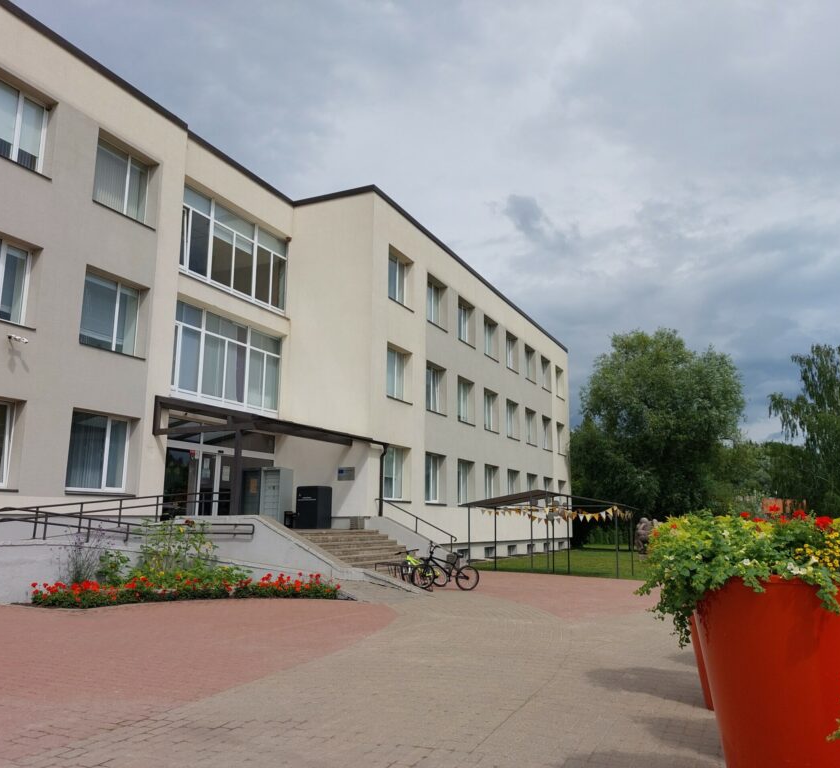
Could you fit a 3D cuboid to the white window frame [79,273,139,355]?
[{"bbox_3d":[-7.375,-1.632,16.651,0.200,1.720,1.870,-5,-12,25],"label":"white window frame"}]

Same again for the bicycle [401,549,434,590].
[{"bbox_3d":[0.079,4.066,15.649,1.380,0.870,0.580,10,-14,-42],"label":"bicycle"}]

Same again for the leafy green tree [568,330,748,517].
[{"bbox_3d":[17.644,3.578,50.571,12.000,15.550,12.300,-5,-12,25],"label":"leafy green tree"}]

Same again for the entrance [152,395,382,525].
[{"bbox_3d":[-4.074,2.285,19.304,3.200,3.350,5.500,-5,-12,25],"label":"entrance"}]

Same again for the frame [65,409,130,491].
[{"bbox_3d":[-7.393,1.561,16.054,0.200,1.720,1.870,-5,-12,25],"label":"frame"}]

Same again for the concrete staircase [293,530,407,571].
[{"bbox_3d":[-1.282,4.259,17.592,2.300,1.150,5.200,-5,-12,25],"label":"concrete staircase"}]

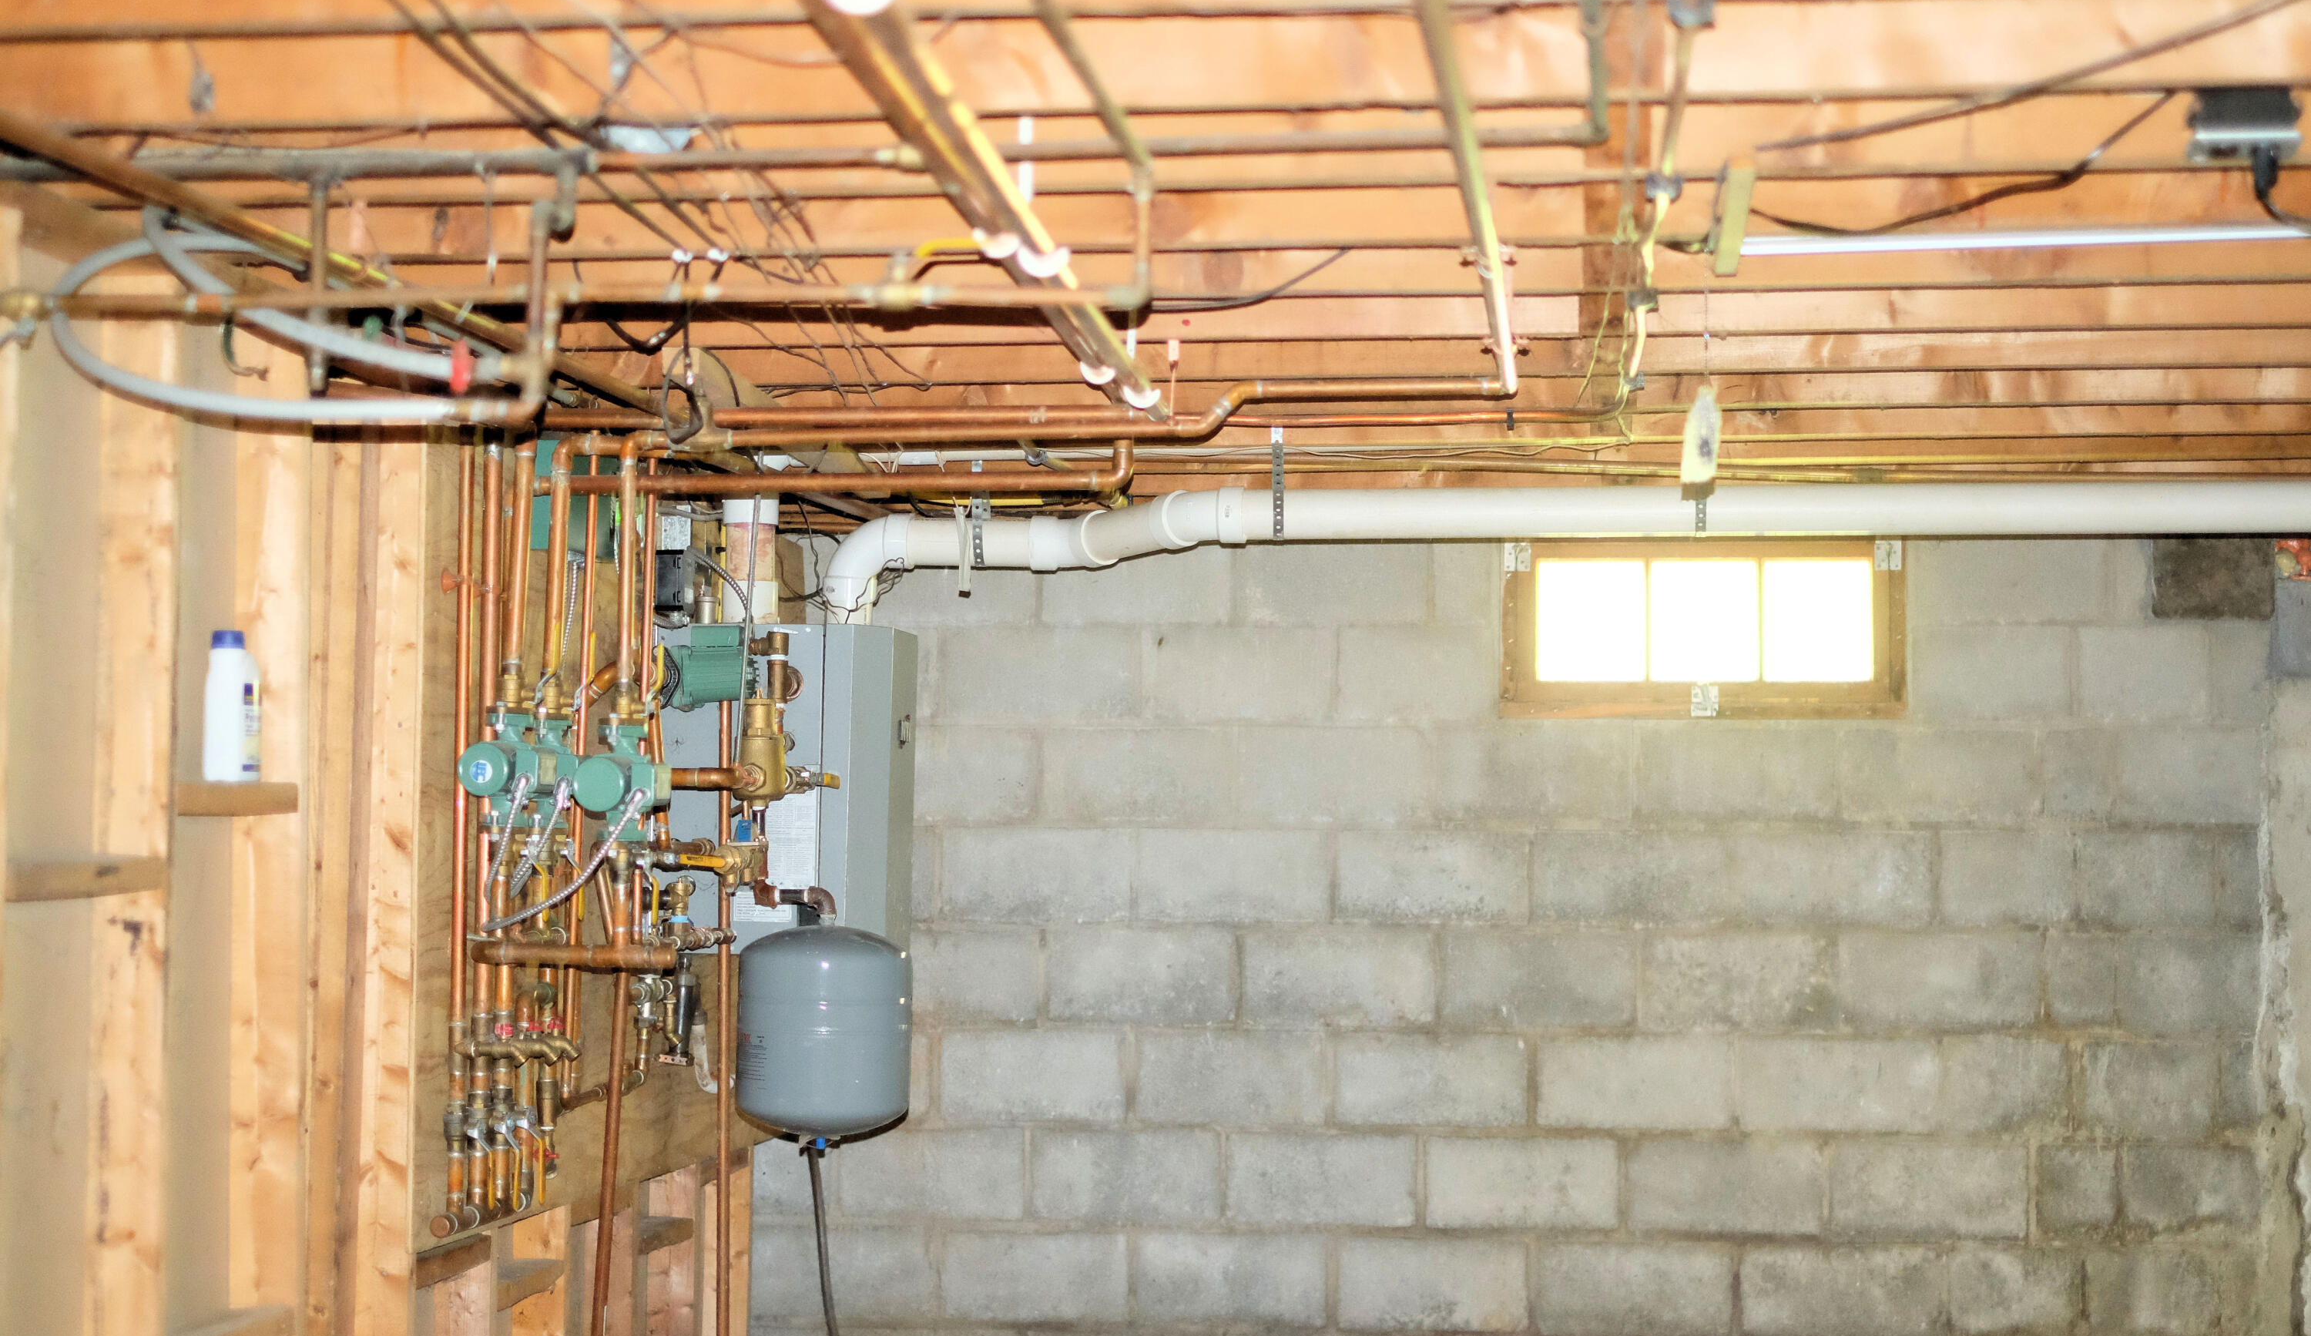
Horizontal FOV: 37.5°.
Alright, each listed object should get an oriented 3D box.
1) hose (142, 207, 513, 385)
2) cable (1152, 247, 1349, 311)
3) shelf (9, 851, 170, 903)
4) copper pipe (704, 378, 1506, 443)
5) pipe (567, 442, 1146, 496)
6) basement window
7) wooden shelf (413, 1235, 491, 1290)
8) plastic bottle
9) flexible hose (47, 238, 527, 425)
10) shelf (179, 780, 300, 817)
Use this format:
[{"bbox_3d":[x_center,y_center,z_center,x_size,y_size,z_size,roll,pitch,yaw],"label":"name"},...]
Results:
[{"bbox_3d":[-0.887,-0.402,3.683,0.440,0.220,0.220,0,-3,7],"label":"hose"},{"bbox_3d":[0.129,-0.531,4.591,0.290,0.075,0.180,0,-3,7],"label":"cable"},{"bbox_3d":[-1.206,0.230,3.737,0.089,0.039,0.380,0,-3,7],"label":"shelf"},{"bbox_3d":[-0.087,-0.400,5.274,1.256,0.101,0.035,0,-3,7],"label":"copper pipe"},{"bbox_3d":[-0.481,-0.310,5.315,0.904,0.091,0.035,0,-3,7],"label":"pipe"},{"bbox_3d":[1.104,-0.091,6.868,0.803,0.390,0.070,0,-3,7],"label":"basement window"},{"bbox_3d":[-1.063,0.865,4.966,0.089,0.039,0.350,0,-3,7],"label":"wooden shelf"},{"bbox_3d":[-1.145,0.050,4.228,0.052,0.189,0.075,0,-3,7],"label":"plastic bottle"},{"bbox_3d":[-0.887,-0.376,3.732,0.480,0.240,0.420,0,-3,7],"label":"flexible hose"},{"bbox_3d":[-1.158,0.160,4.159,0.089,0.039,0.375,0,-3,7],"label":"shelf"}]

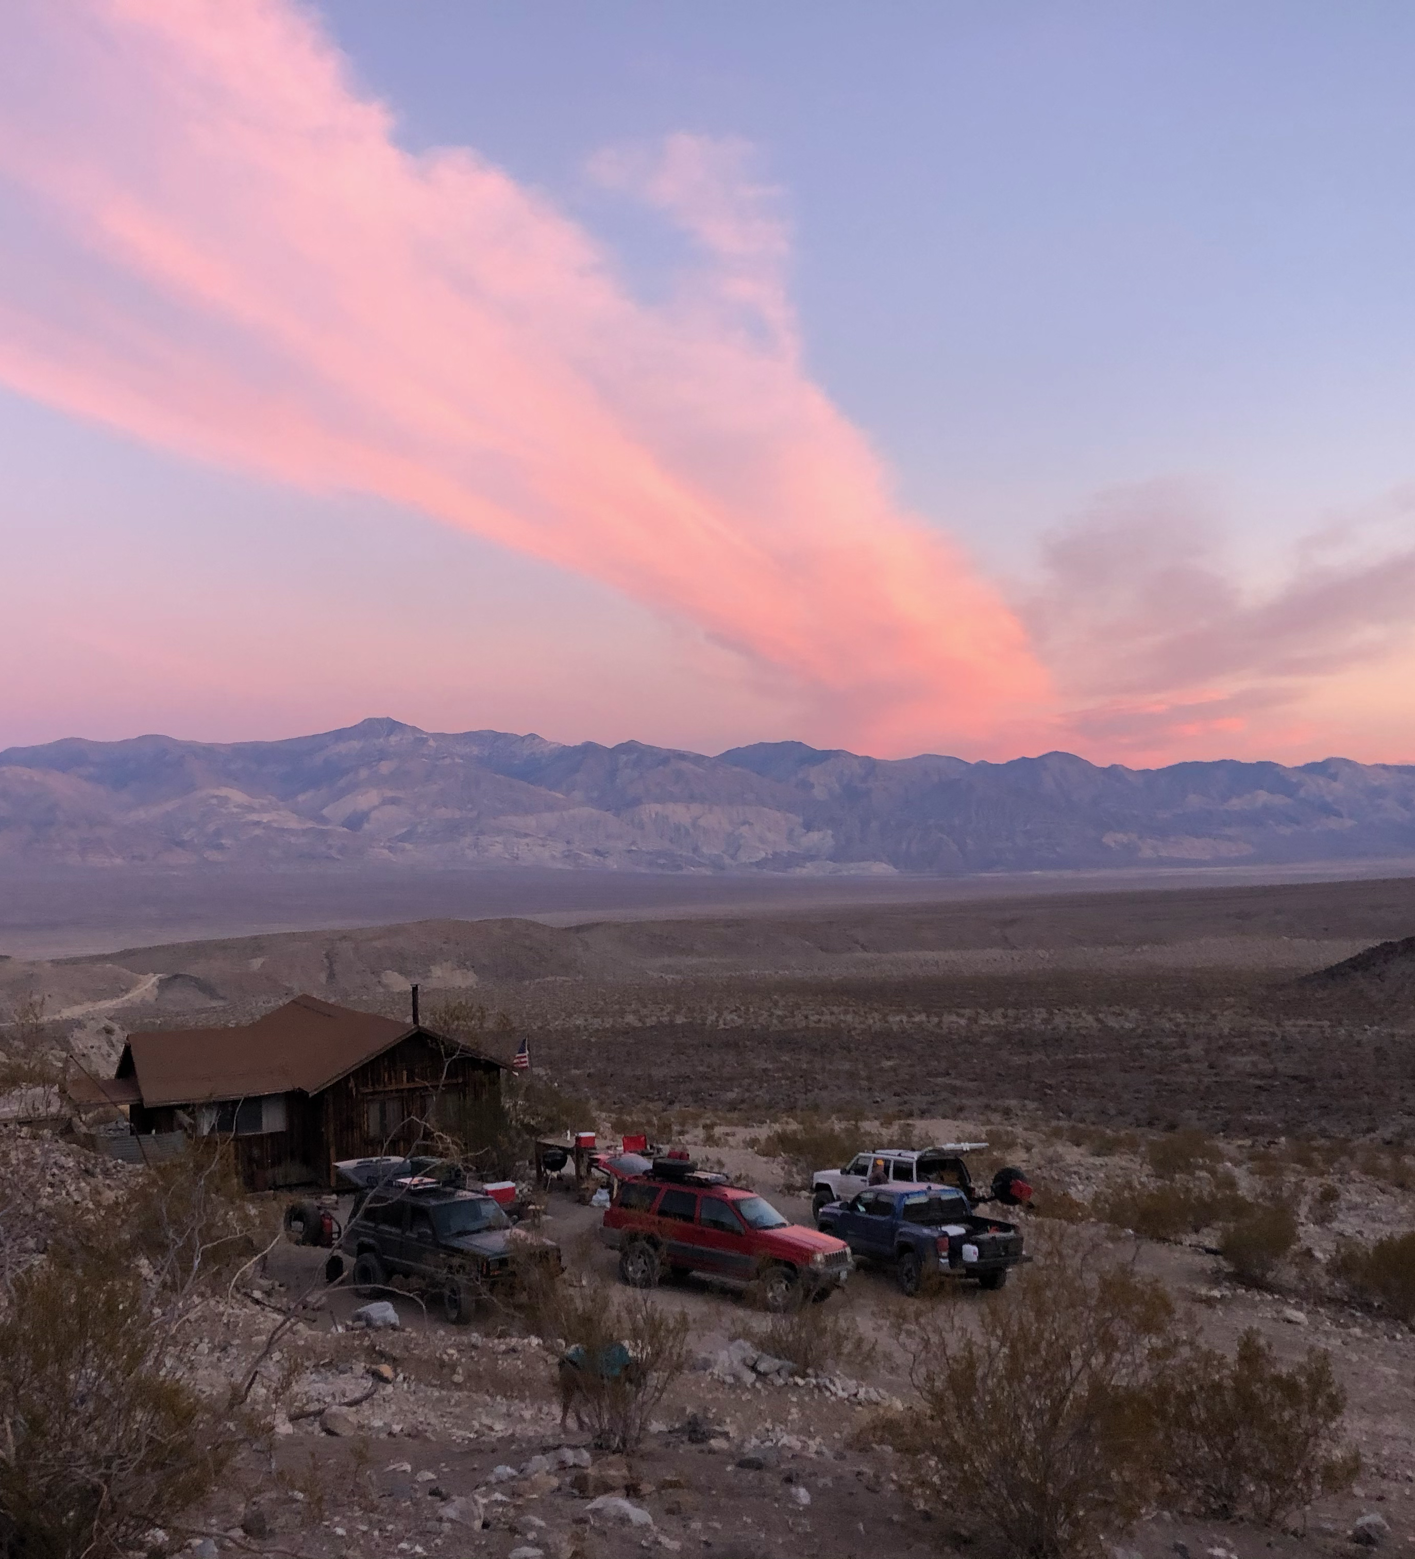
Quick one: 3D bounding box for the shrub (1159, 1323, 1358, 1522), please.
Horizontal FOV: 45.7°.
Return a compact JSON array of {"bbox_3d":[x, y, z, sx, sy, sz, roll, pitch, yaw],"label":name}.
[{"bbox_3d":[5.262,6.129,16.029,1.850,1.820,1.750,-1,-2,18],"label":"shrub"}]

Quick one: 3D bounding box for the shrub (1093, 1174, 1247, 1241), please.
[{"bbox_3d":[10.661,9.849,38.822,3.400,1.400,2.200,0,-2,15],"label":"shrub"}]

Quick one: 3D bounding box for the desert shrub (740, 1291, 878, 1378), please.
[{"bbox_3d":[1.328,7.256,22.000,1.700,1.090,1.440,0,-2,0],"label":"desert shrub"}]

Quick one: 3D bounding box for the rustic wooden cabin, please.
[{"bbox_3d":[-11.398,8.334,45.694,9.076,3.855,9.280,1,-2,-31],"label":"rustic wooden cabin"}]

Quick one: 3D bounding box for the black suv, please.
[{"bbox_3d":[-4.167,7.569,27.263,1.820,1.820,4.300,5,-7,-43],"label":"black suv"}]

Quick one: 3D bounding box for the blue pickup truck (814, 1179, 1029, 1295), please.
[{"bbox_3d":[4.070,8.849,32.714,1.950,1.800,5.600,2,-7,-23],"label":"blue pickup truck"}]

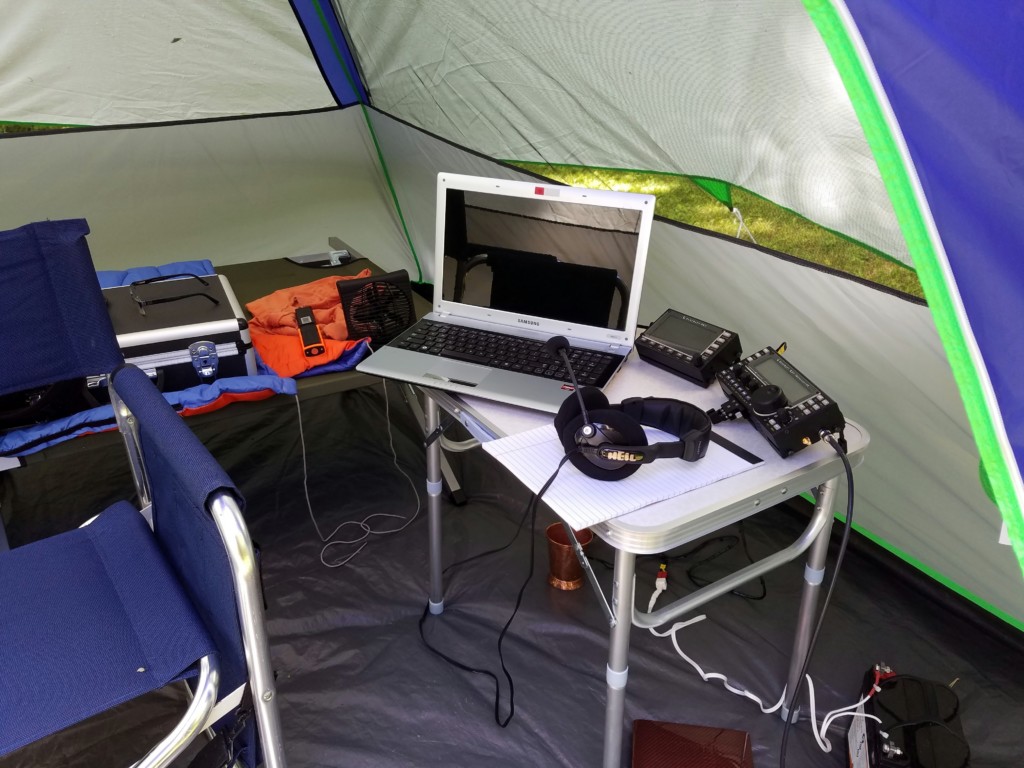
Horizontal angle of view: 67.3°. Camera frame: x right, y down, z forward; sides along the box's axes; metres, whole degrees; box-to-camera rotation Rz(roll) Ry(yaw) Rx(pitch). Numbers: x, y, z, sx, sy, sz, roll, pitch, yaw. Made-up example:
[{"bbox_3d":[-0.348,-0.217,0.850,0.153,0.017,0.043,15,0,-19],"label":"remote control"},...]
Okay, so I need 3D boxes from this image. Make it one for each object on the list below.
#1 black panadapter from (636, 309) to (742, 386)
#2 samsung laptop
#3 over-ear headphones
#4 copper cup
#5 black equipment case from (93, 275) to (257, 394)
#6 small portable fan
[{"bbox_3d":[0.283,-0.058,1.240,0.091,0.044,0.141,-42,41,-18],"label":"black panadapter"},{"bbox_3d":[-0.011,-0.147,1.203,0.380,0.274,0.302,12,30,21],"label":"samsung laptop"},{"bbox_3d":[0.153,0.055,0.969,0.193,0.100,0.120,-4,26,-7],"label":"over-ear headphones"},{"bbox_3d":[0.110,0.341,1.509,0.091,0.119,0.091,1,24,0],"label":"copper cup"},{"bbox_3d":[-0.756,-0.073,1.501,0.450,0.135,0.335,-11,27,-23],"label":"black equipment case"},{"bbox_3d":[-0.299,-0.162,1.676,0.160,0.148,0.060,-14,13,-28],"label":"small portable fan"}]

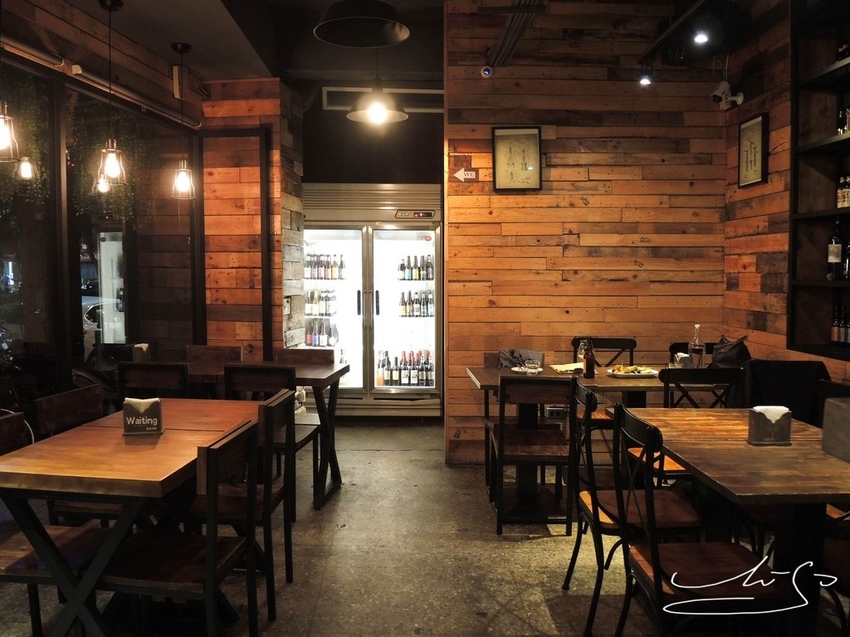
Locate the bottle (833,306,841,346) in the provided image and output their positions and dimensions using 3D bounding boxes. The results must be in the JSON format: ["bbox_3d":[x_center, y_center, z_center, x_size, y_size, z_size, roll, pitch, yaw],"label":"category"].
[{"bbox_3d":[2.095,0.038,3.500,0.060,0.199,0.060,0,4,-3],"label":"bottle"}]

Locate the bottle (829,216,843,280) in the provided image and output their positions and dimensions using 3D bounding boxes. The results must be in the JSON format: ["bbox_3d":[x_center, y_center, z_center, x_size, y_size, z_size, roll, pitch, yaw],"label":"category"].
[{"bbox_3d":[1.944,-0.330,3.255,0.074,0.299,0.074,0,4,-2],"label":"bottle"}]

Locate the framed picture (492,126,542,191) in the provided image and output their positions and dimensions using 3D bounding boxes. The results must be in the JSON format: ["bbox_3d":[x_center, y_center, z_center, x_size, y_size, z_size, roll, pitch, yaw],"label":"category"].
[{"bbox_3d":[0.633,-1.093,4.687,0.338,0.425,0.030,0,4,-3],"label":"framed picture"}]

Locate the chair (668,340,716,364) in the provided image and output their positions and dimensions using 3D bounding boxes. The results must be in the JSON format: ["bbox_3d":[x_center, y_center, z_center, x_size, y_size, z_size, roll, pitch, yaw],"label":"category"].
[{"bbox_3d":[1.700,0.608,4.002,0.430,0.885,0.470,0,4,-2],"label":"chair"}]

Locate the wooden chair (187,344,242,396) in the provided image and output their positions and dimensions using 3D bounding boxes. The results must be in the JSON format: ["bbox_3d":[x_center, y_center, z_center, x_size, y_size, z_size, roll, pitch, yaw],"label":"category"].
[{"bbox_3d":[-1.450,0.614,4.486,0.400,0.825,0.460,0,4,7],"label":"wooden chair"}]

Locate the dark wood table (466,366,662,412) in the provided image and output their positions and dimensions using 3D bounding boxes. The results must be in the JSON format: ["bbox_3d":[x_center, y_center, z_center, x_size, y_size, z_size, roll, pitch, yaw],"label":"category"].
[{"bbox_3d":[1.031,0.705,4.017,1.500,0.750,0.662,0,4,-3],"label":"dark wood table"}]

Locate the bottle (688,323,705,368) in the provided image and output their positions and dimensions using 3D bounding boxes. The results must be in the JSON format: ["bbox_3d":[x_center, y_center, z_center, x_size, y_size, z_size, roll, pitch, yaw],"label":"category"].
[{"bbox_3d":[1.596,0.183,4.019,0.092,0.292,0.092,0,4,-3],"label":"bottle"}]

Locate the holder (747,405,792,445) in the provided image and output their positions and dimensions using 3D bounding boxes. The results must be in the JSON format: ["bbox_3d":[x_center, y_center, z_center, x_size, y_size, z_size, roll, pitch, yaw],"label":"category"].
[{"bbox_3d":[1.165,0.360,2.333,0.138,0.124,0.078,0,4,-2],"label":"holder"}]

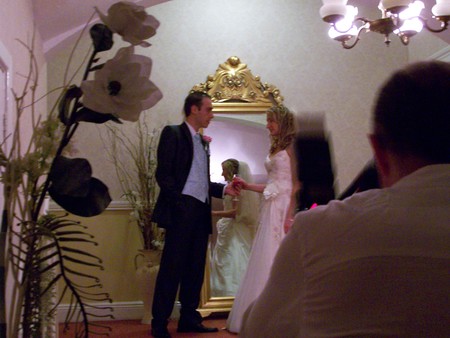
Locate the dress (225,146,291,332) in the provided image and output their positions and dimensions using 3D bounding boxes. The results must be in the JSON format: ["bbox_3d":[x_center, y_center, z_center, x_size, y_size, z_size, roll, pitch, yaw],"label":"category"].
[{"bbox_3d":[0.396,0.540,5.500,0.780,1.370,0.680,0,-3,-20],"label":"dress"}]

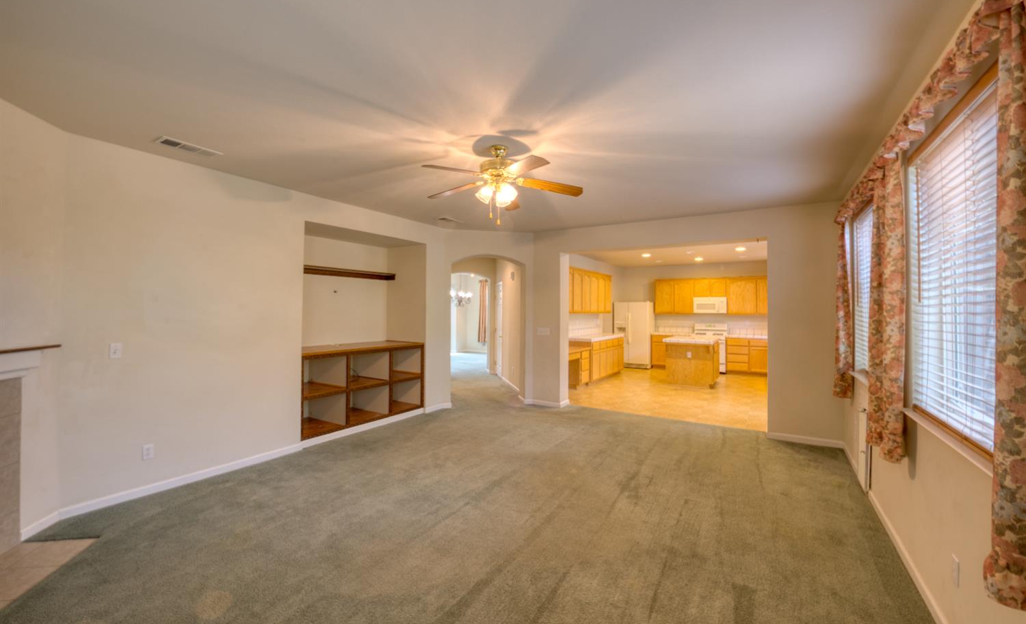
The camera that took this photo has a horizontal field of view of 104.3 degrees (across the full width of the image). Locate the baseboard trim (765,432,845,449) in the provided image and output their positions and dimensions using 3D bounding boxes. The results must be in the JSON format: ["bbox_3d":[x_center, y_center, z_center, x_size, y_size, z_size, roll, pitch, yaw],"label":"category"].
[{"bbox_3d":[3.267,1.434,4.487,0.683,0.085,0.018,0,0,33],"label":"baseboard trim"}]

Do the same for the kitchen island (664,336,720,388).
[{"bbox_3d":[3.787,1.020,8.431,0.940,0.920,1.220,0,0,33],"label":"kitchen island"}]

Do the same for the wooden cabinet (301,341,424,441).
[{"bbox_3d":[-2.087,0.904,5.178,0.800,0.920,1.780,0,0,33],"label":"wooden cabinet"}]

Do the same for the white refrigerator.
[{"bbox_3d":[3.327,0.600,10.932,0.930,1.760,0.780,0,0,33],"label":"white refrigerator"}]

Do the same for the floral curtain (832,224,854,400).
[{"bbox_3d":[3.291,-0.029,3.994,0.115,1.730,0.520,0,0,33],"label":"floral curtain"}]

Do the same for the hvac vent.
[{"bbox_3d":[-2.445,-1.229,3.009,0.190,0.020,0.375,0,0,33],"label":"hvac vent"}]

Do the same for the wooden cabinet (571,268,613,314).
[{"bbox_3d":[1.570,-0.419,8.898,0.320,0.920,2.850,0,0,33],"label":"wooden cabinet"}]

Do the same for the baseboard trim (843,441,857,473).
[{"bbox_3d":[3.330,1.434,3.970,0.016,0.085,0.810,0,0,33],"label":"baseboard trim"}]

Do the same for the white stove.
[{"bbox_3d":[4.901,0.891,9.957,0.765,1.190,0.670,0,0,33],"label":"white stove"}]

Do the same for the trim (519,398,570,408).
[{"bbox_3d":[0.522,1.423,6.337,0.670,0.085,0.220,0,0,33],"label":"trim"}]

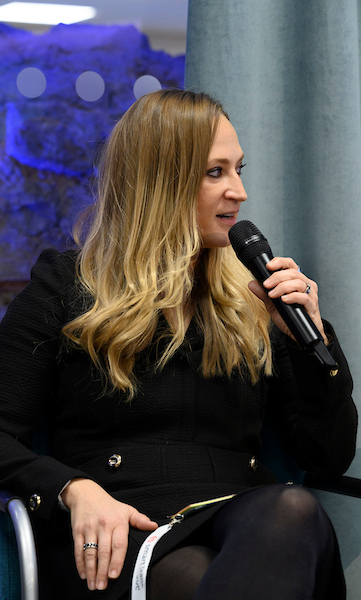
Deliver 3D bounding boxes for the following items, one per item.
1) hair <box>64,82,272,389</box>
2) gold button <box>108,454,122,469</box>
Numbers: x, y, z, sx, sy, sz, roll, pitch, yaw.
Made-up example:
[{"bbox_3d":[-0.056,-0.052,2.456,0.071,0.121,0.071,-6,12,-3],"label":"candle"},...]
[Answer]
[{"bbox_3d":[-0.019,-0.086,2.870,0.280,0.460,0.300,1,3,33],"label":"hair"},{"bbox_3d":[-0.095,0.234,2.770,0.021,0.021,0.009,1,-6,13],"label":"gold button"}]

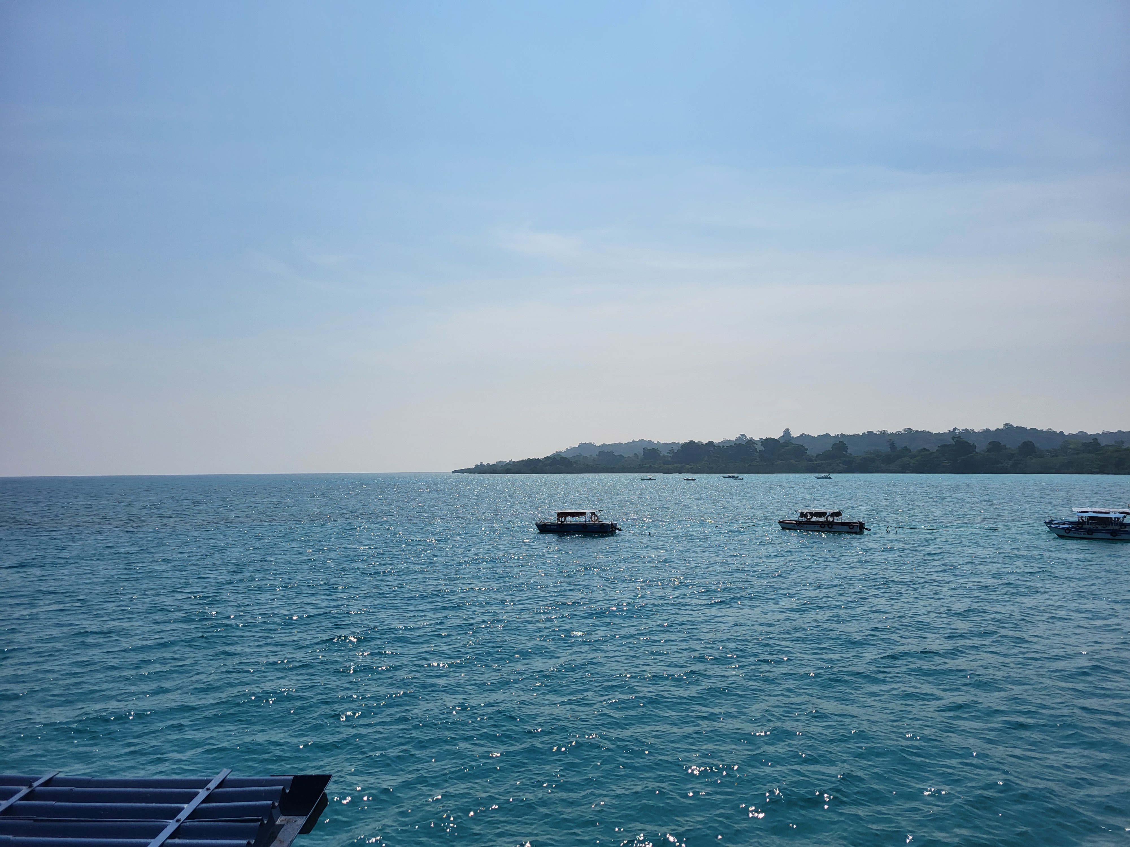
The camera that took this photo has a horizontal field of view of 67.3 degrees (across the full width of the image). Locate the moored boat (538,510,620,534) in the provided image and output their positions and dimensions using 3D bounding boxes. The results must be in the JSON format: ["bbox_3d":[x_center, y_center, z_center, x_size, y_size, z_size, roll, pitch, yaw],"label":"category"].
[{"bbox_3d":[1.498,10.143,87.300,8.600,2.400,2.400,-1,-3,11],"label":"moored boat"}]

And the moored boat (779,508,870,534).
[{"bbox_3d":[27.215,10.320,89.300,9.000,2.400,2.400,-2,-4,27],"label":"moored boat"}]

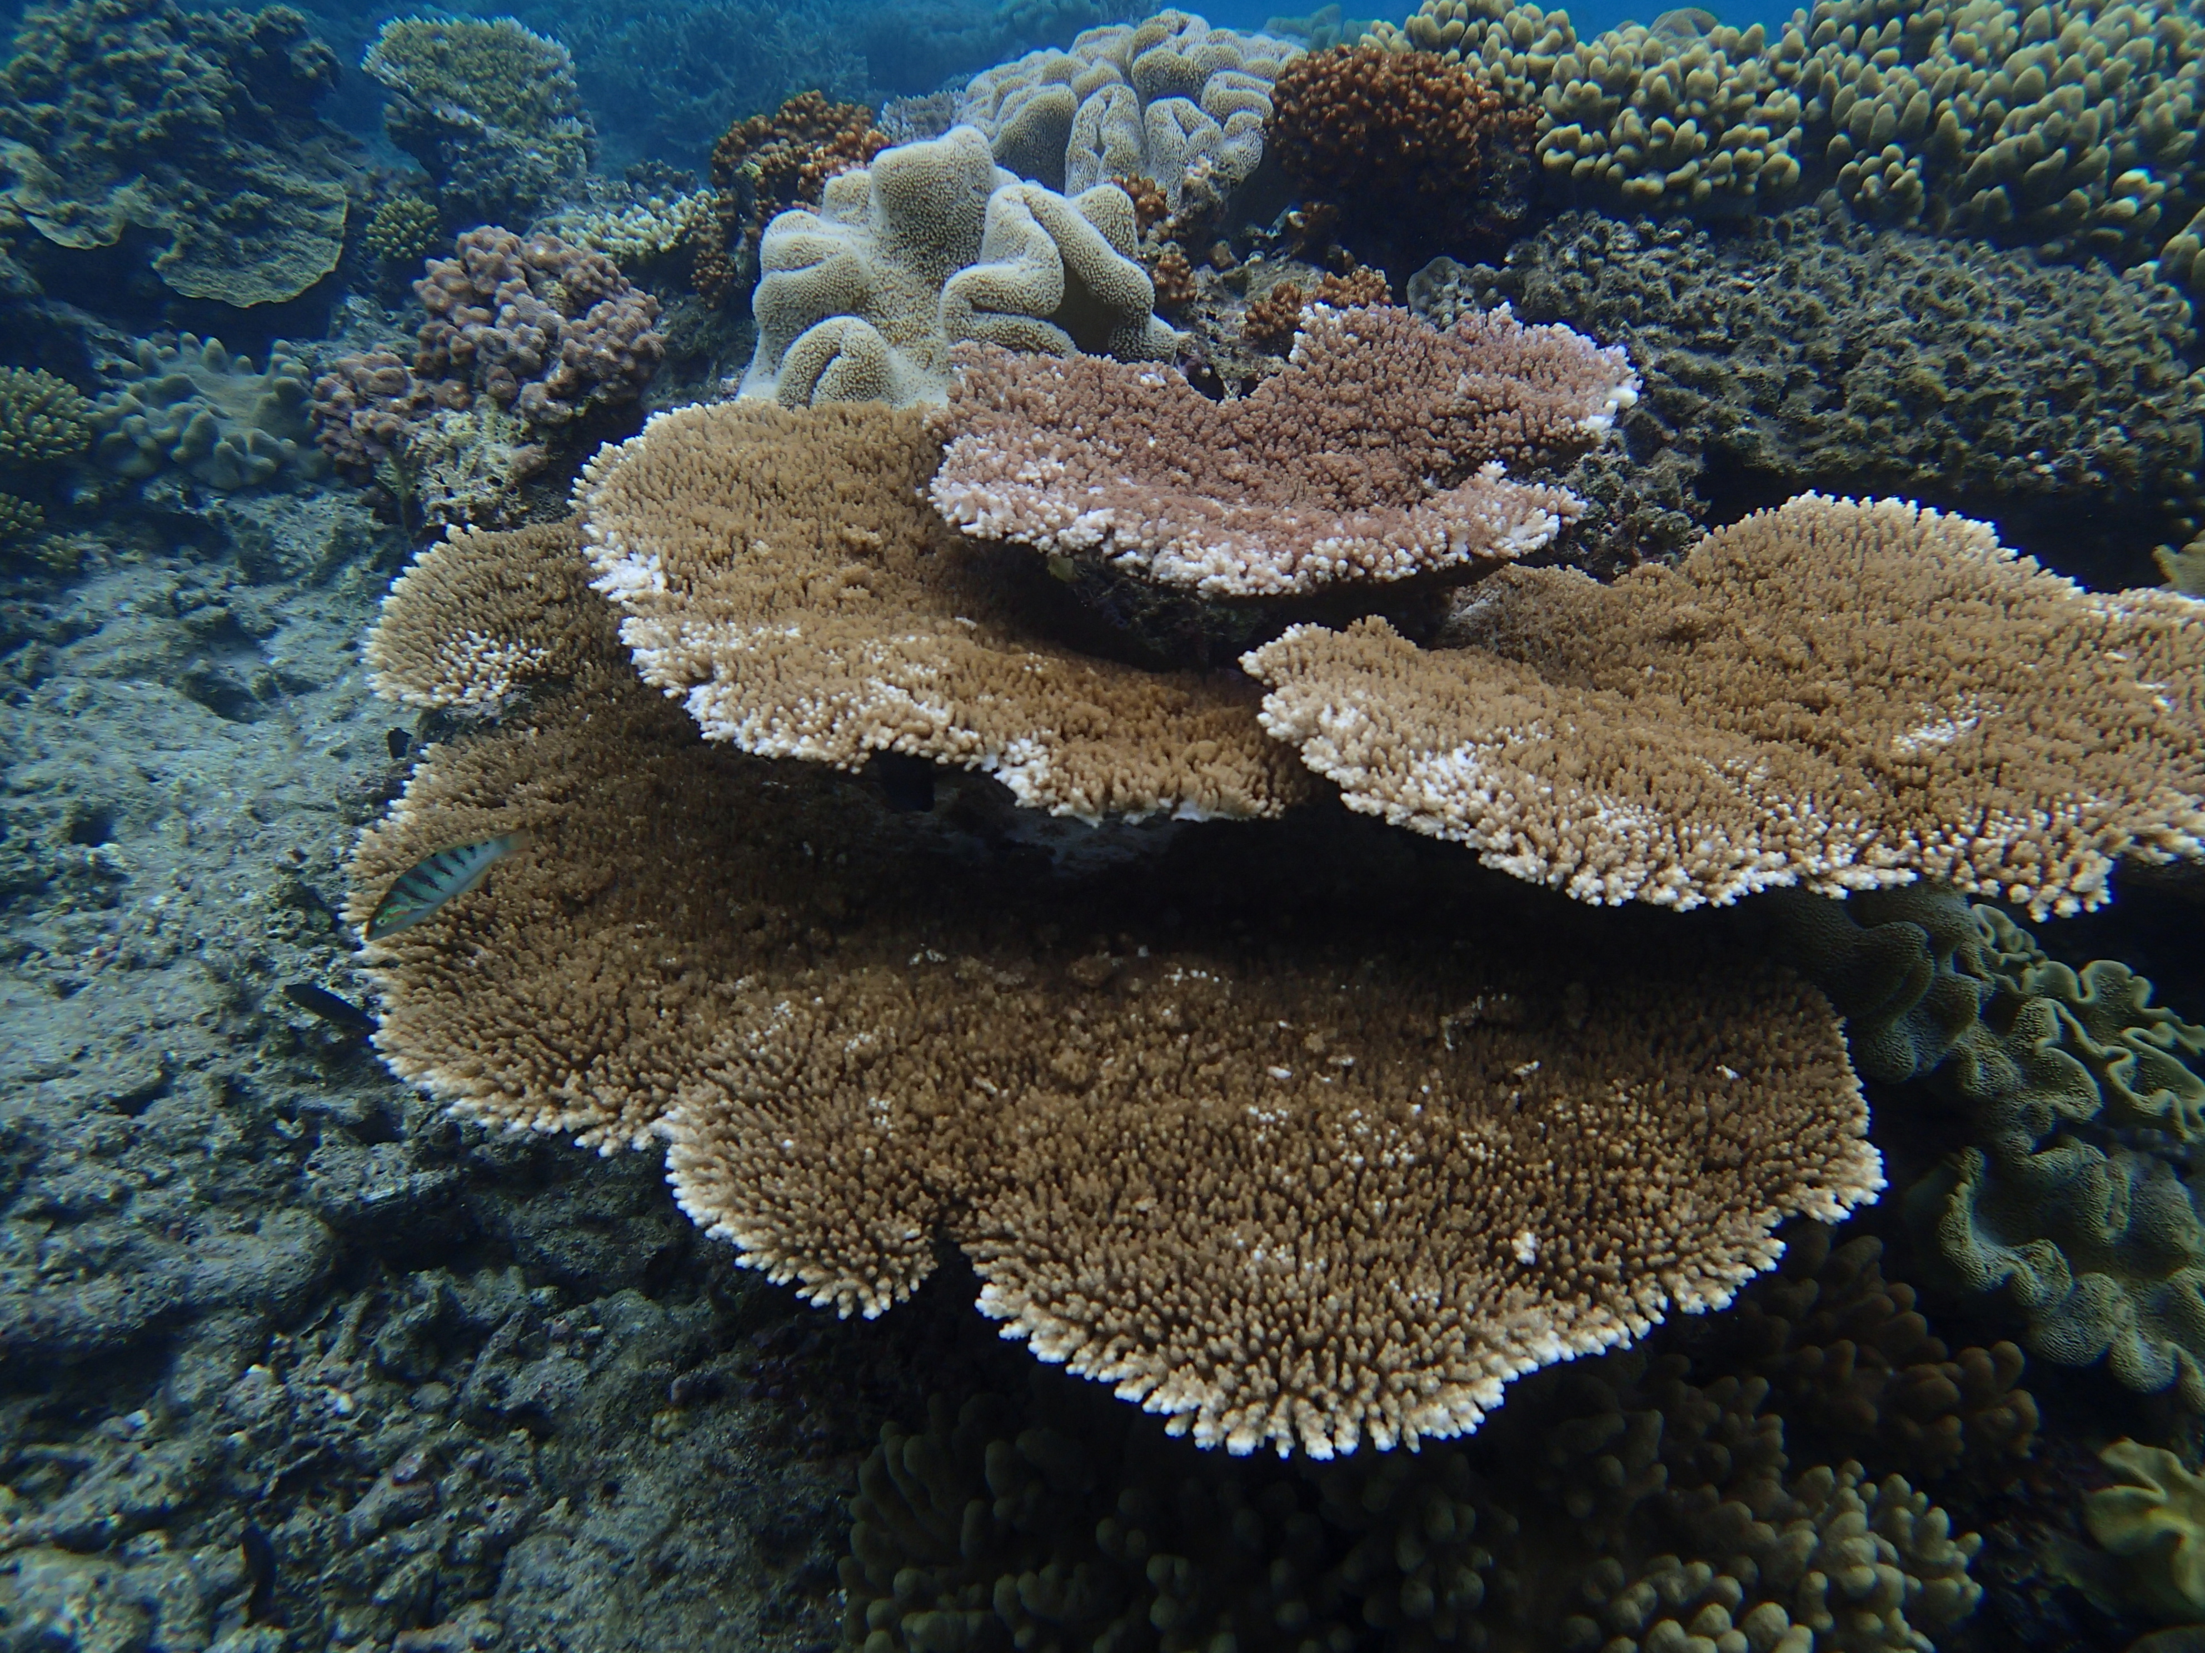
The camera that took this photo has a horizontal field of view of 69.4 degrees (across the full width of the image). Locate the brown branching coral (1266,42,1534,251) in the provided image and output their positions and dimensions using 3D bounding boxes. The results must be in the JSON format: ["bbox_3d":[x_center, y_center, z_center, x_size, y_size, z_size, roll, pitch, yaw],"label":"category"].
[{"bbox_3d":[0.389,-0.896,2.100,0.338,0.249,0.304,4,26,9],"label":"brown branching coral"}]

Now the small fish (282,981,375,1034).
[{"bbox_3d":[-0.532,0.127,1.100,0.086,0.024,0.013,21,32,21],"label":"small fish"}]

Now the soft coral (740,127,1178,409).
[{"bbox_3d":[-0.144,-0.557,1.620,0.430,0.286,0.365,-2,26,-4],"label":"soft coral"}]

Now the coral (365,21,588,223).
[{"bbox_3d":[-1.016,-1.149,2.600,0.337,0.310,0.303,-9,27,-18],"label":"coral"}]

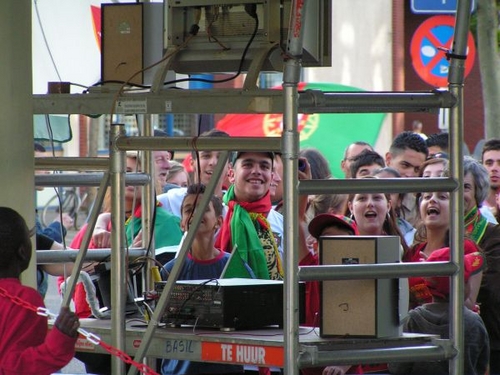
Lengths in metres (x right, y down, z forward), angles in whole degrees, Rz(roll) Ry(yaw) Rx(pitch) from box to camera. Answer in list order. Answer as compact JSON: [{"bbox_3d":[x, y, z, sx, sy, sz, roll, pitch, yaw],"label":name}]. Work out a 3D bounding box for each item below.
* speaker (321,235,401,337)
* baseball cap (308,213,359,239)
[{"bbox_3d":[0.377,0.330,14.920,0.200,0.337,0.245,0,1,21],"label":"speaker"},{"bbox_3d":[0.303,0.146,15.800,0.165,0.130,0.240,0,-18,23],"label":"baseball cap"}]

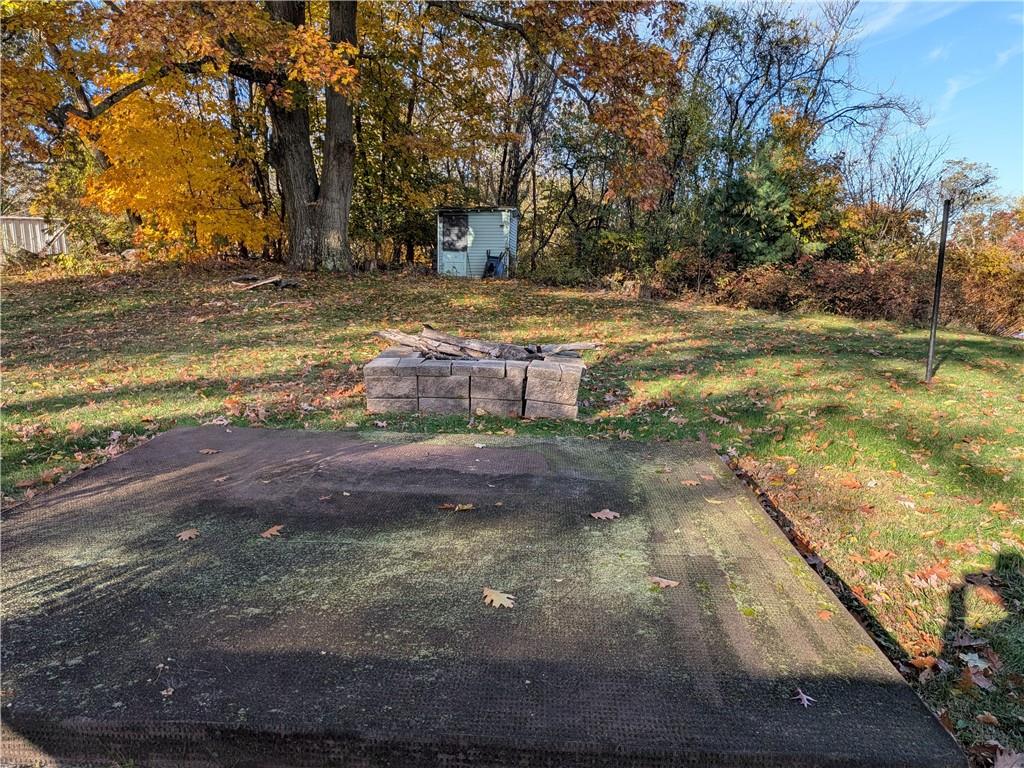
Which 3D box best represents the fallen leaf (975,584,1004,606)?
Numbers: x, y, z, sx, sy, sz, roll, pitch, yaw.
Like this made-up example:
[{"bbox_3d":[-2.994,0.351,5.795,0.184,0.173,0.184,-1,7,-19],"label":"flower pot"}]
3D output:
[{"bbox_3d":[2.041,0.894,3.012,0.085,0.030,0.160,4,11,10],"label":"fallen leaf"}]

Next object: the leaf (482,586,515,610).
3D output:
[{"bbox_3d":[-0.046,0.789,2.642,0.125,0.022,0.155,1,11,-5],"label":"leaf"}]

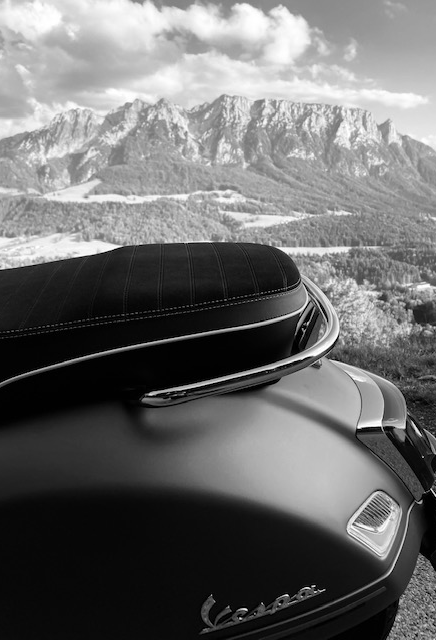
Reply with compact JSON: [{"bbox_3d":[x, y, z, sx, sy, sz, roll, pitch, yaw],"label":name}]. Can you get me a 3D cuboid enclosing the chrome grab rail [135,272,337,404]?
[{"bbox_3d":[0.027,-0.004,0.712,0.262,0.065,0.305,-2,30,-7],"label":"chrome grab rail"}]

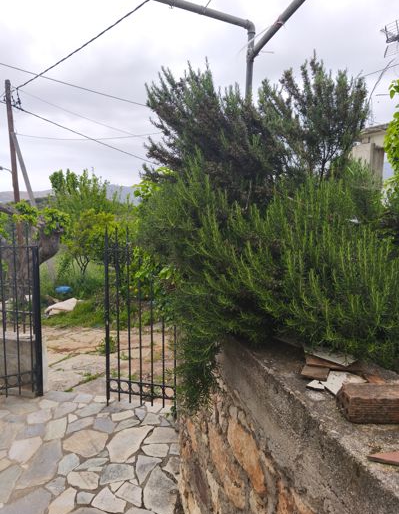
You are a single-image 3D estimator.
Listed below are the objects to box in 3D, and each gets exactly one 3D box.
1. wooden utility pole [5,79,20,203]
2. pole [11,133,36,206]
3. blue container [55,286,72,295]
[{"bbox_3d":[-6.478,-2.575,12.500,0.185,7.098,0.185,-2,5,0],"label":"wooden utility pole"},{"bbox_3d":[-5.856,-1.703,12.475,0.150,5.407,0.150,-15,3,0],"label":"pole"},{"bbox_3d":[-3.193,0.798,8.300,0.420,0.240,0.340,-1,5,-11],"label":"blue container"}]

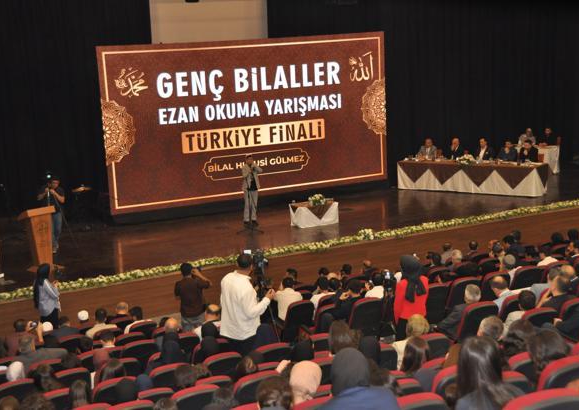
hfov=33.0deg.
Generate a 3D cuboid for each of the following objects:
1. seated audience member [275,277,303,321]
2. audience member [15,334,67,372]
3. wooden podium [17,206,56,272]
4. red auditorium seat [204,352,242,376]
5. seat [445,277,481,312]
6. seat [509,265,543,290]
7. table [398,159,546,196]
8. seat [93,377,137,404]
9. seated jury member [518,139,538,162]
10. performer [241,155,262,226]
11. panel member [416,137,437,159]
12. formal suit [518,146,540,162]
[{"bbox_3d":[0.009,1.673,14.374,0.500,1.270,0.800,-7,11,-20],"label":"seated audience member"},{"bbox_3d":[-3.051,2.124,11.979,0.580,1.250,0.850,-7,11,-23],"label":"audience member"},{"bbox_3d":[-5.084,0.673,19.961,0.650,1.270,0.480,-11,13,-38],"label":"wooden podium"},{"bbox_3d":[-0.758,1.963,10.236,0.560,0.950,0.620,-8,11,-26],"label":"red auditorium seat"},{"bbox_3d":[2.468,1.510,14.488,0.560,0.950,0.620,-8,11,-26],"label":"seat"},{"bbox_3d":[3.477,1.372,14.978,0.560,0.950,0.620,-8,11,-26],"label":"seat"},{"bbox_3d":[4.857,-0.733,26.441,4.000,0.757,0.680,4,12,33],"label":"table"},{"bbox_3d":[-1.767,2.101,9.746,0.560,0.950,0.620,-8,11,-26],"label":"seat"},{"bbox_3d":[6.317,-1.022,25.949,0.520,1.310,0.700,4,12,34],"label":"seated jury member"},{"bbox_3d":[-0.938,-0.367,23.264,0.500,1.690,0.360,-8,11,-25],"label":"performer"},{"bbox_3d":[3.862,-1.196,27.591,0.520,1.310,0.700,4,12,34],"label":"panel member"},{"bbox_3d":[6.334,-1.133,25.963,0.520,0.680,0.450,4,12,34],"label":"formal suit"}]

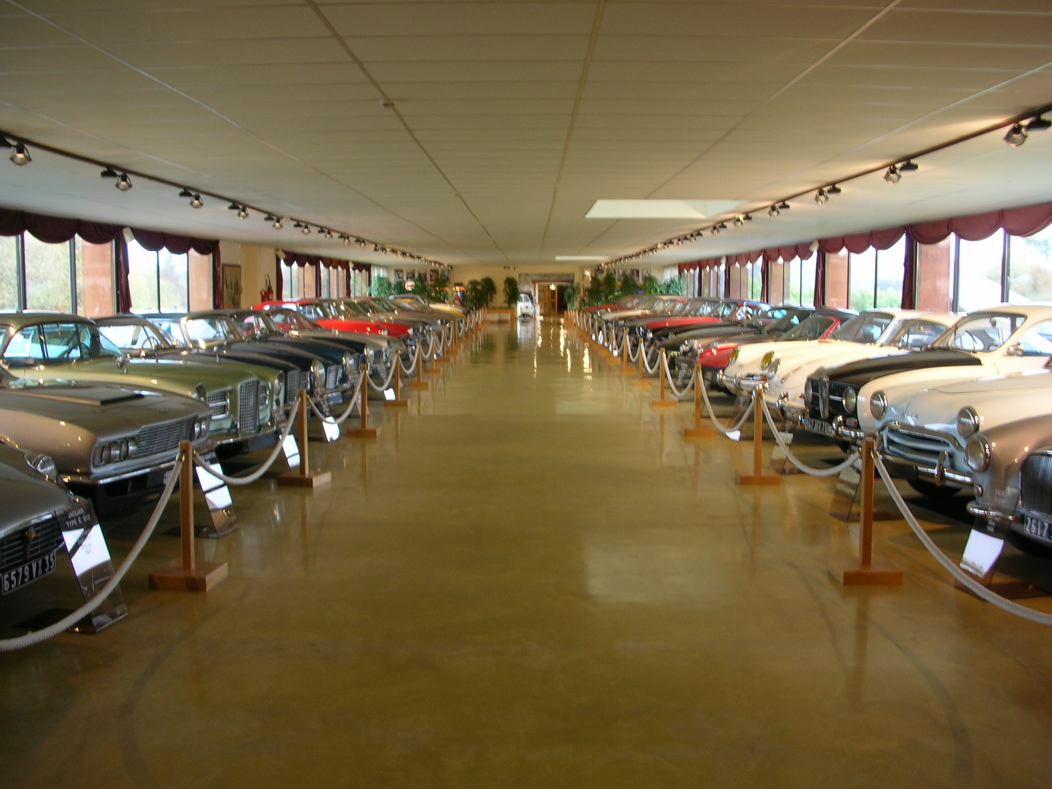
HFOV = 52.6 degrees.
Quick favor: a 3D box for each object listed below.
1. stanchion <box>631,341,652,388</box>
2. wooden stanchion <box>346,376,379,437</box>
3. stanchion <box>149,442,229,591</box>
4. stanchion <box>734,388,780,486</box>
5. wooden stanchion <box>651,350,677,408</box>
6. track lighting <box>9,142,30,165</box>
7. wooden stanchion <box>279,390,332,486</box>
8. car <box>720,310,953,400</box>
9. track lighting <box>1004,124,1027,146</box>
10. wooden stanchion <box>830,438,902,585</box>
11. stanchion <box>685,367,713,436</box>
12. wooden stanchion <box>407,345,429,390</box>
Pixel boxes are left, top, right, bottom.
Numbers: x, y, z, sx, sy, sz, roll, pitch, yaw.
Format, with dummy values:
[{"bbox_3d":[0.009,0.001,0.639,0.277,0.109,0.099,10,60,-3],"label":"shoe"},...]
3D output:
[{"bbox_3d":[1.905,-0.533,17.600,0.315,0.775,0.302,0,6,-2],"label":"stanchion"},{"bbox_3d":[-1.762,0.061,11.589,0.315,0.775,0.302,0,6,3],"label":"wooden stanchion"},{"bbox_3d":[-1.833,0.642,5.763,0.315,0.775,0.302,1,6,6],"label":"stanchion"},{"bbox_3d":[1.919,0.345,8.788,0.315,0.775,0.302,0,6,2],"label":"stanchion"},{"bbox_3d":[1.880,-0.241,14.668,0.315,0.775,0.302,0,6,-3],"label":"wooden stanchion"},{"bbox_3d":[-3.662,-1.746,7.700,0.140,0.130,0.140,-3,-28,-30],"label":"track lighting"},{"bbox_3d":[-1.820,0.348,8.711,0.315,0.775,0.302,2,6,17],"label":"wooden stanchion"},{"bbox_3d":[4.645,-0.432,13.878,4.150,1.310,1.620,-1,6,-7],"label":"car"},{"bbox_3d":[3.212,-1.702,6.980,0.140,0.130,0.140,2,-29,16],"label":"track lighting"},{"bbox_3d":[1.885,0.635,5.878,0.315,0.775,0.302,0,6,1],"label":"wooden stanchion"},{"bbox_3d":[1.882,0.058,11.667,0.315,0.775,0.302,0,6,-1],"label":"stanchion"},{"bbox_3d":[-1.736,-0.513,17.353,0.315,0.775,0.302,0,6,0],"label":"wooden stanchion"}]

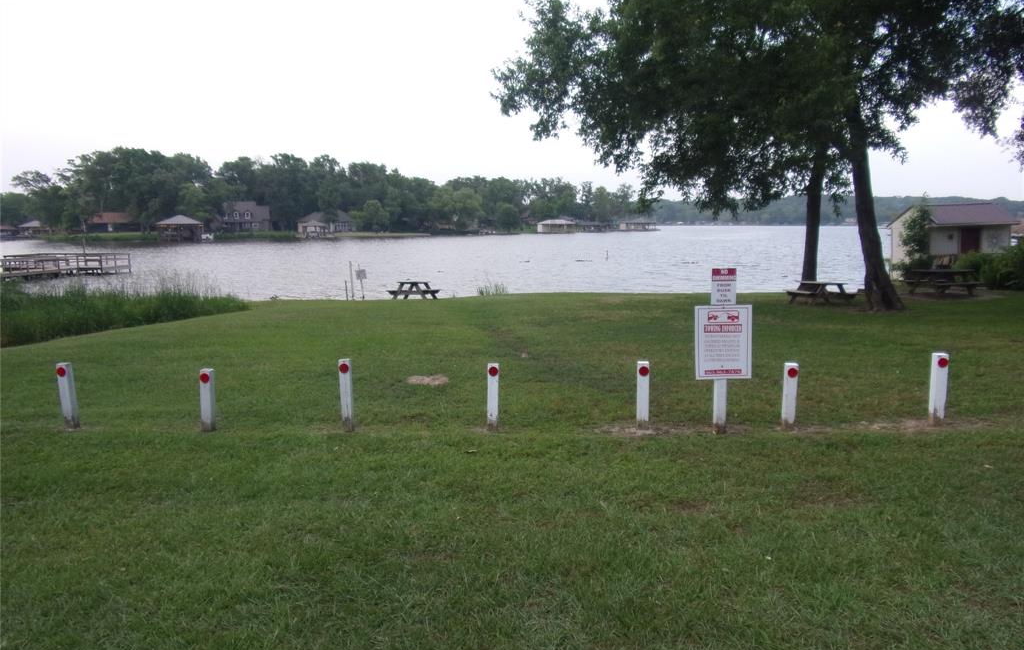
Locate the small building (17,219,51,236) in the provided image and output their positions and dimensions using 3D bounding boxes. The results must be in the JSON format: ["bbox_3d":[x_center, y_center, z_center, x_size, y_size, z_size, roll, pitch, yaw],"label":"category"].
[{"bbox_3d":[-117.530,-23.805,175.000,6.350,3.797,5.715,-5,9,-31],"label":"small building"}]

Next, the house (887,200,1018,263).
[{"bbox_3d":[23.010,-4.512,37.199,4.650,3.580,3.700,-1,8,-7],"label":"house"}]

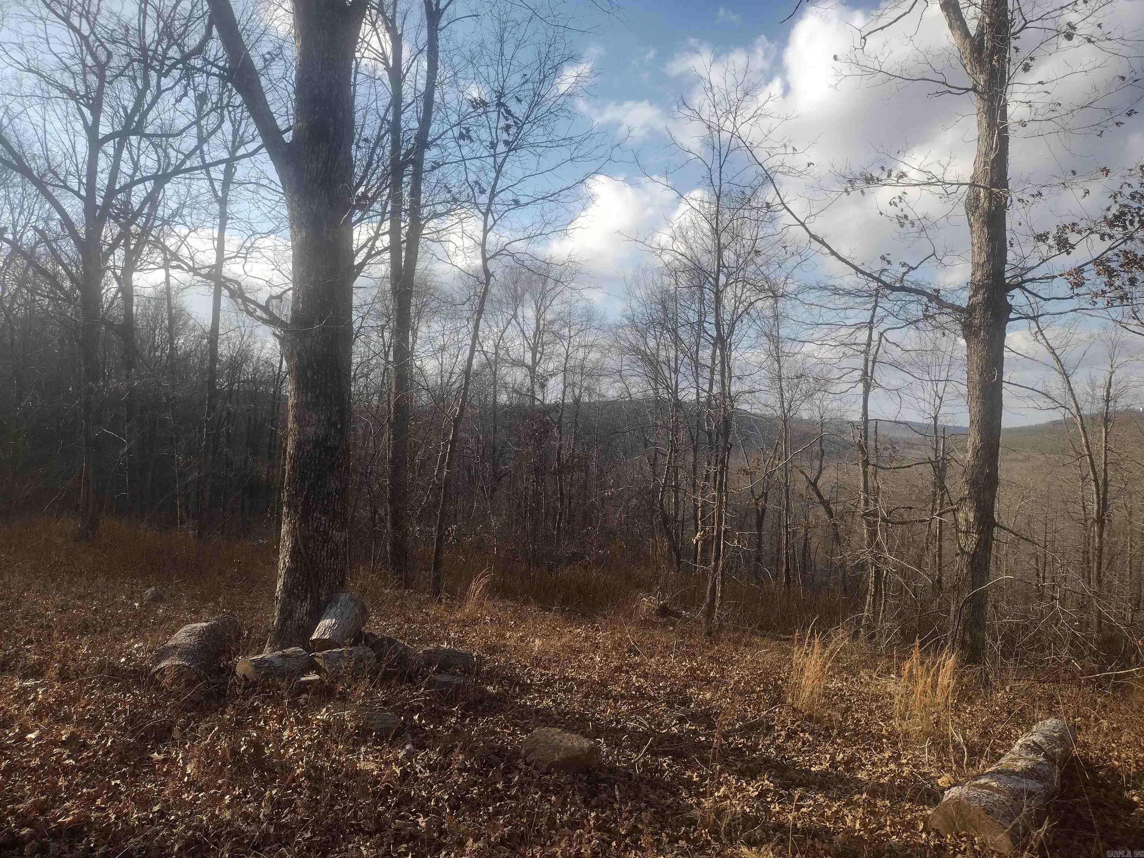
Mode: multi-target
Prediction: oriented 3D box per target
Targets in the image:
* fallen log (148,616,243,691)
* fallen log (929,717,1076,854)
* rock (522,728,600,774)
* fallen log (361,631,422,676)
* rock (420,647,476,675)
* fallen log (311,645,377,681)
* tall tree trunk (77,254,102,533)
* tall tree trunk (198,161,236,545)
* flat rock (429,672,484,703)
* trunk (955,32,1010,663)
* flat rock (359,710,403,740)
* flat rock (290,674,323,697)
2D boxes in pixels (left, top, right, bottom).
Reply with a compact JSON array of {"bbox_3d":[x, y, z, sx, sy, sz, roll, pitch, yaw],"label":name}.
[{"bbox_3d":[-2.090,1.310,4.980,0.360,0.340,0.850,2,-1,-12],"label":"fallen log"},{"bbox_3d":[1.840,1.450,3.680,0.330,0.310,1.120,1,-1,41],"label":"fallen log"},{"bbox_3d":[-0.051,1.480,4.100,0.340,0.150,0.220,2,-1,-9],"label":"rock"},{"bbox_3d":[-1.105,1.402,5.500,0.320,0.220,0.300,1,-1,18],"label":"fallen log"},{"bbox_3d":[-0.853,1.593,6.150,0.370,0.150,0.240,1,0,-8],"label":"rock"},{"bbox_3d":[-1.546,1.583,6.050,0.380,0.200,0.220,1,0,-28],"label":"fallen log"},{"bbox_3d":[-6.490,-0.439,12.000,0.270,3.880,0.270,2,-1,0],"label":"tall tree trunk"},{"bbox_3d":[-4.977,-1.133,12.500,0.320,5.300,0.300,2,-1,0],"label":"tall tree trunk"},{"bbox_3d":[-0.674,1.508,5.200,0.310,0.130,0.200,2,-1,-6],"label":"flat rock"},{"bbox_3d":[3.031,-0.598,6.600,0.330,4.600,0.330,2,-1,0],"label":"trunk"},{"bbox_3d":[-0.967,1.494,4.500,0.230,0.110,0.200,2,-1,-6],"label":"flat rock"},{"bbox_3d":[-1.520,1.469,5.100,0.180,0.100,0.140,2,-1,-11],"label":"flat rock"}]

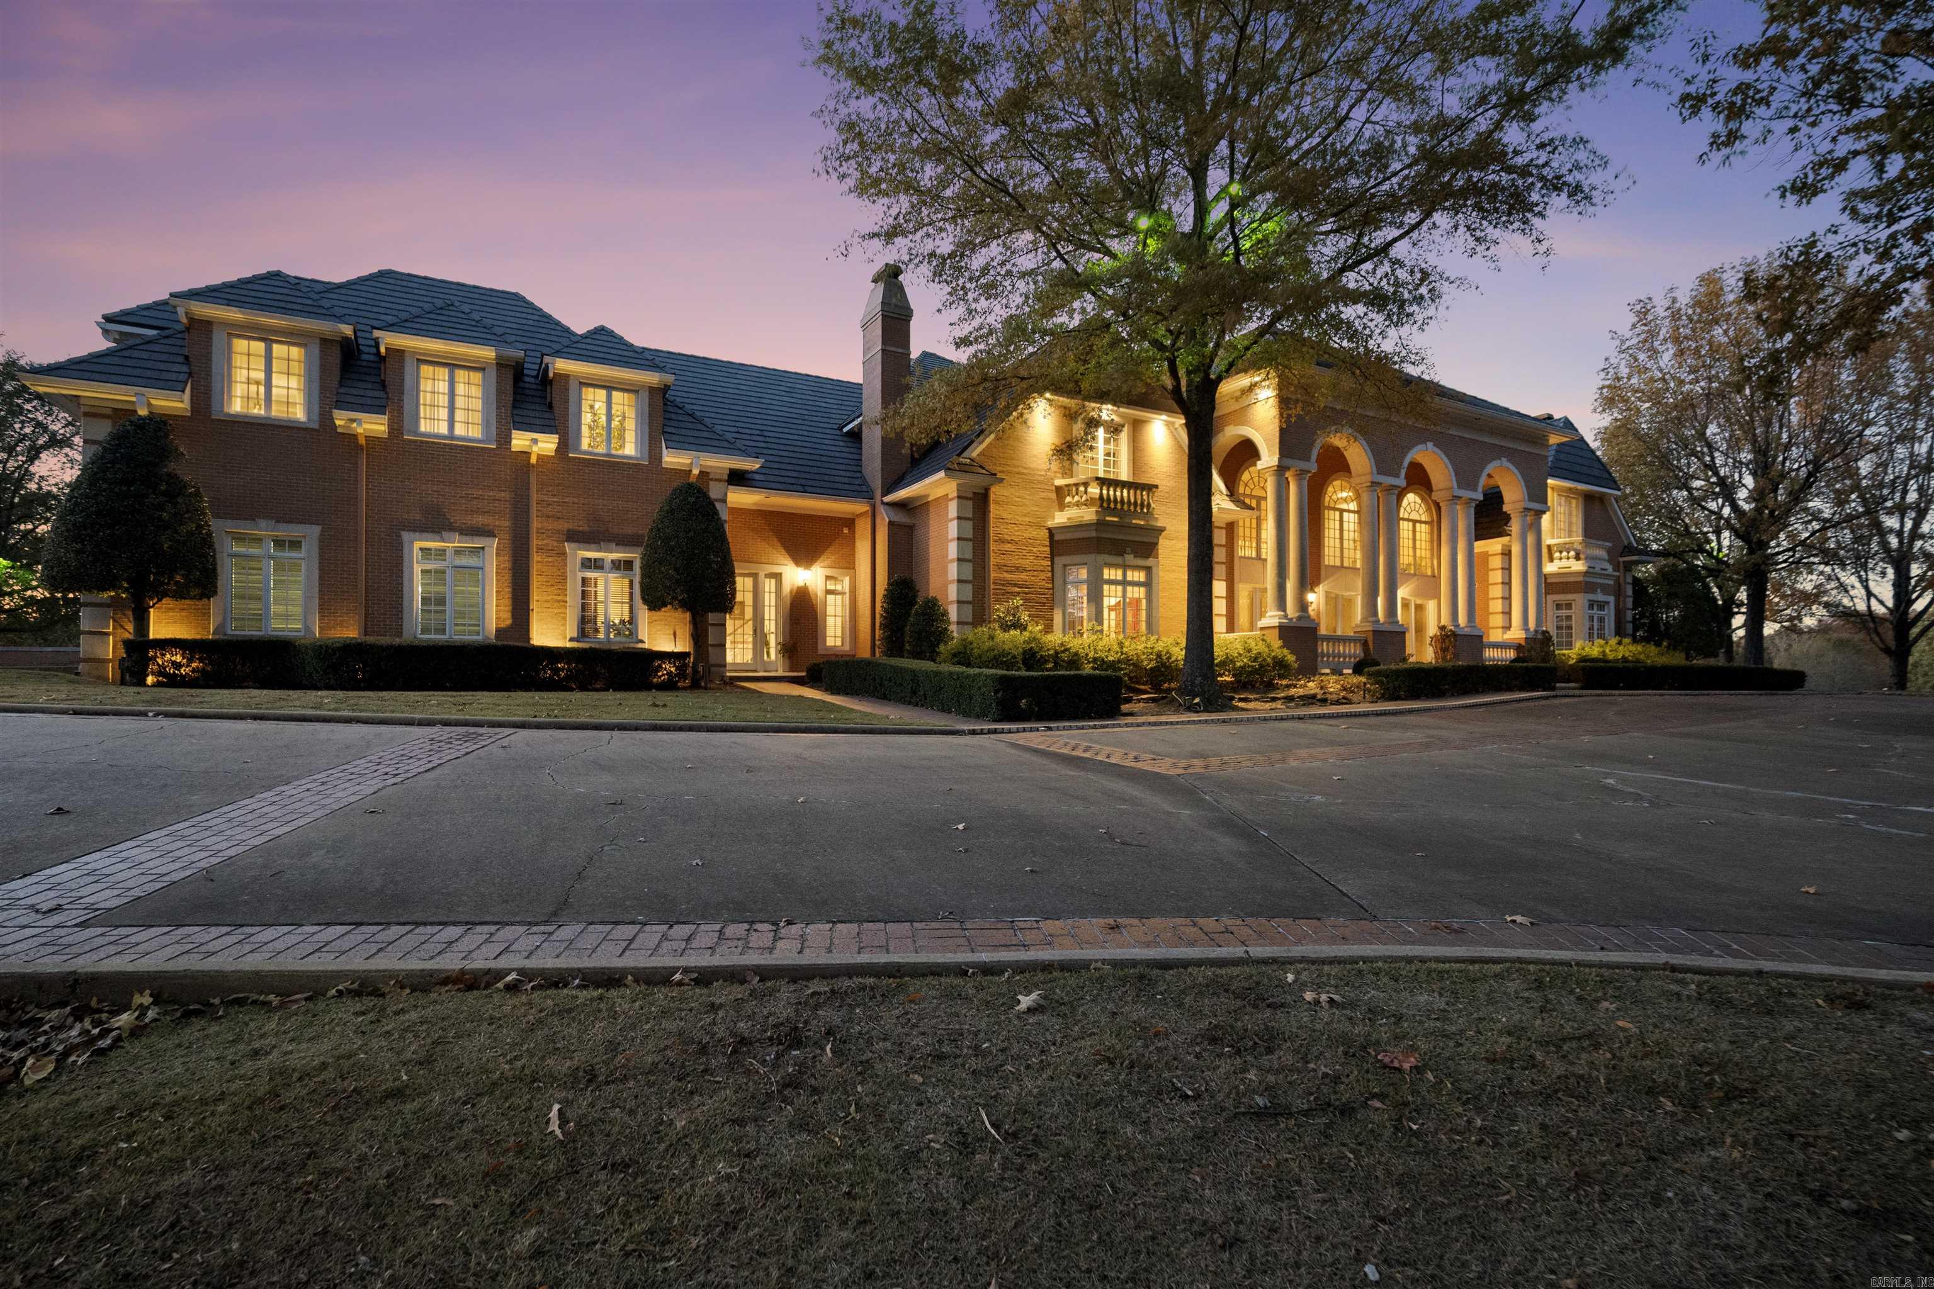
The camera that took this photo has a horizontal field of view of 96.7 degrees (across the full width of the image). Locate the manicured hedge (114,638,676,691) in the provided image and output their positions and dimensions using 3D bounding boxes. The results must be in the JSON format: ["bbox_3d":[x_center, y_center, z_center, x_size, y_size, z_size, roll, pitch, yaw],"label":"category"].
[{"bbox_3d":[-10.000,0.420,16.300,9.000,0.780,1.000,1,-1,-25],"label":"manicured hedge"}]

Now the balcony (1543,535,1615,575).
[{"bbox_3d":[20.500,-2.920,28.700,2.650,1.070,1.050,1,-1,-25],"label":"balcony"}]

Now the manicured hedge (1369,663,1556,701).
[{"bbox_3d":[10.700,0.740,18.500,6.900,0.630,1.000,1,-1,-33],"label":"manicured hedge"}]

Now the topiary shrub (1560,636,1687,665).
[{"bbox_3d":[20.700,0.380,27.000,5.800,1.100,1.500,1,-1,-25],"label":"topiary shrub"}]

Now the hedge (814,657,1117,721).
[{"bbox_3d":[-0.500,0.750,15.700,2.200,0.650,7.900,1,-1,-25],"label":"hedge"}]

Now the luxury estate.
[{"bbox_3d":[2.500,-4.300,27.000,43.600,10.200,16.500,1,-1,-25],"label":"luxury estate"}]

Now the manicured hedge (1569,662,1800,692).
[{"bbox_3d":[17.300,0.800,20.900,6.500,0.580,1.000,1,-1,-12],"label":"manicured hedge"}]

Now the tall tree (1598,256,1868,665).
[{"bbox_3d":[24.500,-5.600,27.500,8.600,13.200,8.600,1,-1,-25],"label":"tall tree"}]

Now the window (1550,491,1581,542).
[{"bbox_3d":[20.430,-4.250,29.300,1.500,1.950,0.200,1,-1,-25],"label":"window"}]

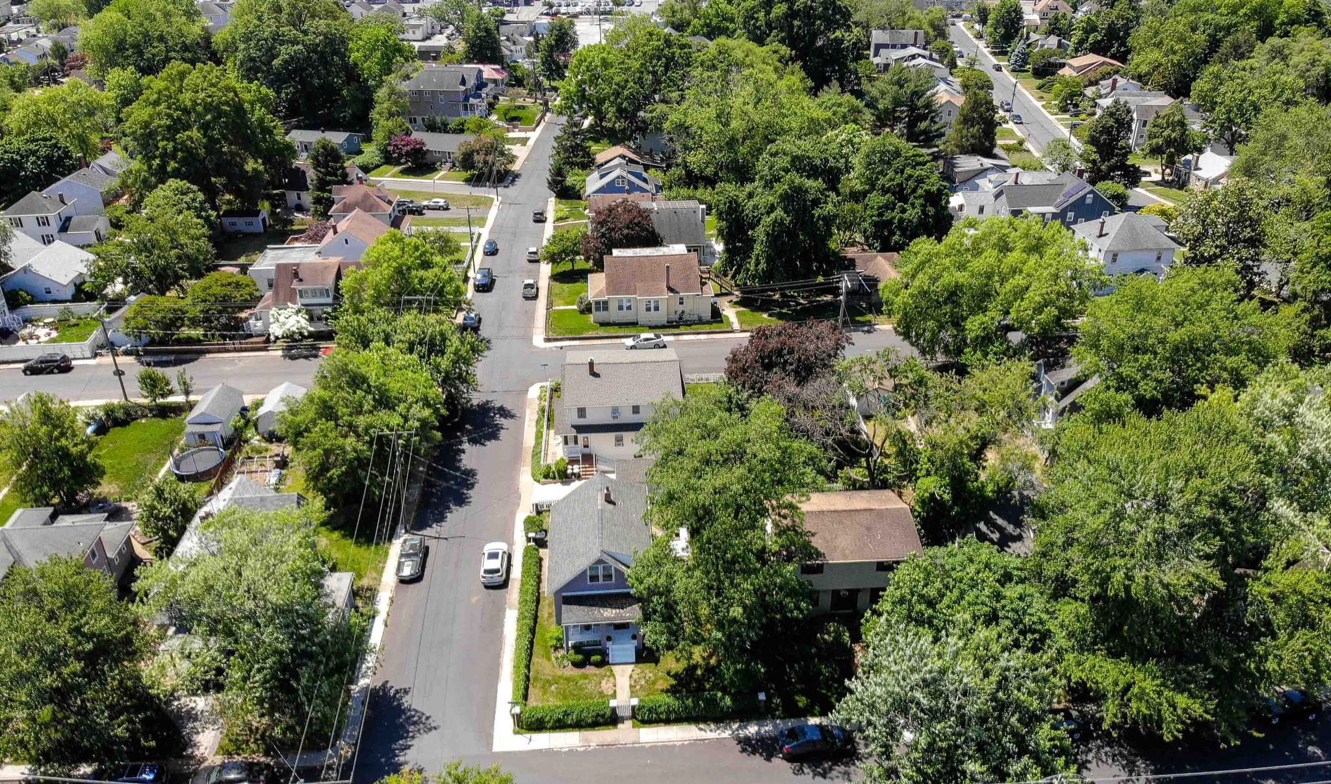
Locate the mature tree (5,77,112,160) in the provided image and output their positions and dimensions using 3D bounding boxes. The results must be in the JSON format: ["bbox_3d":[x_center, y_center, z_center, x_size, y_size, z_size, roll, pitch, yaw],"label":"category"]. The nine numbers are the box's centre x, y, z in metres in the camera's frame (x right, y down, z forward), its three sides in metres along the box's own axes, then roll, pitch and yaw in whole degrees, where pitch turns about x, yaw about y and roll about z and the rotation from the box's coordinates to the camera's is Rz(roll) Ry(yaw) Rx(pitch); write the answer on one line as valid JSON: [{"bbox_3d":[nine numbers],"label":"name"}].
[{"bbox_3d":[-113.107,-50.395,172.306,20.205,15.860,20.205,0,29,0],"label":"mature tree"}]

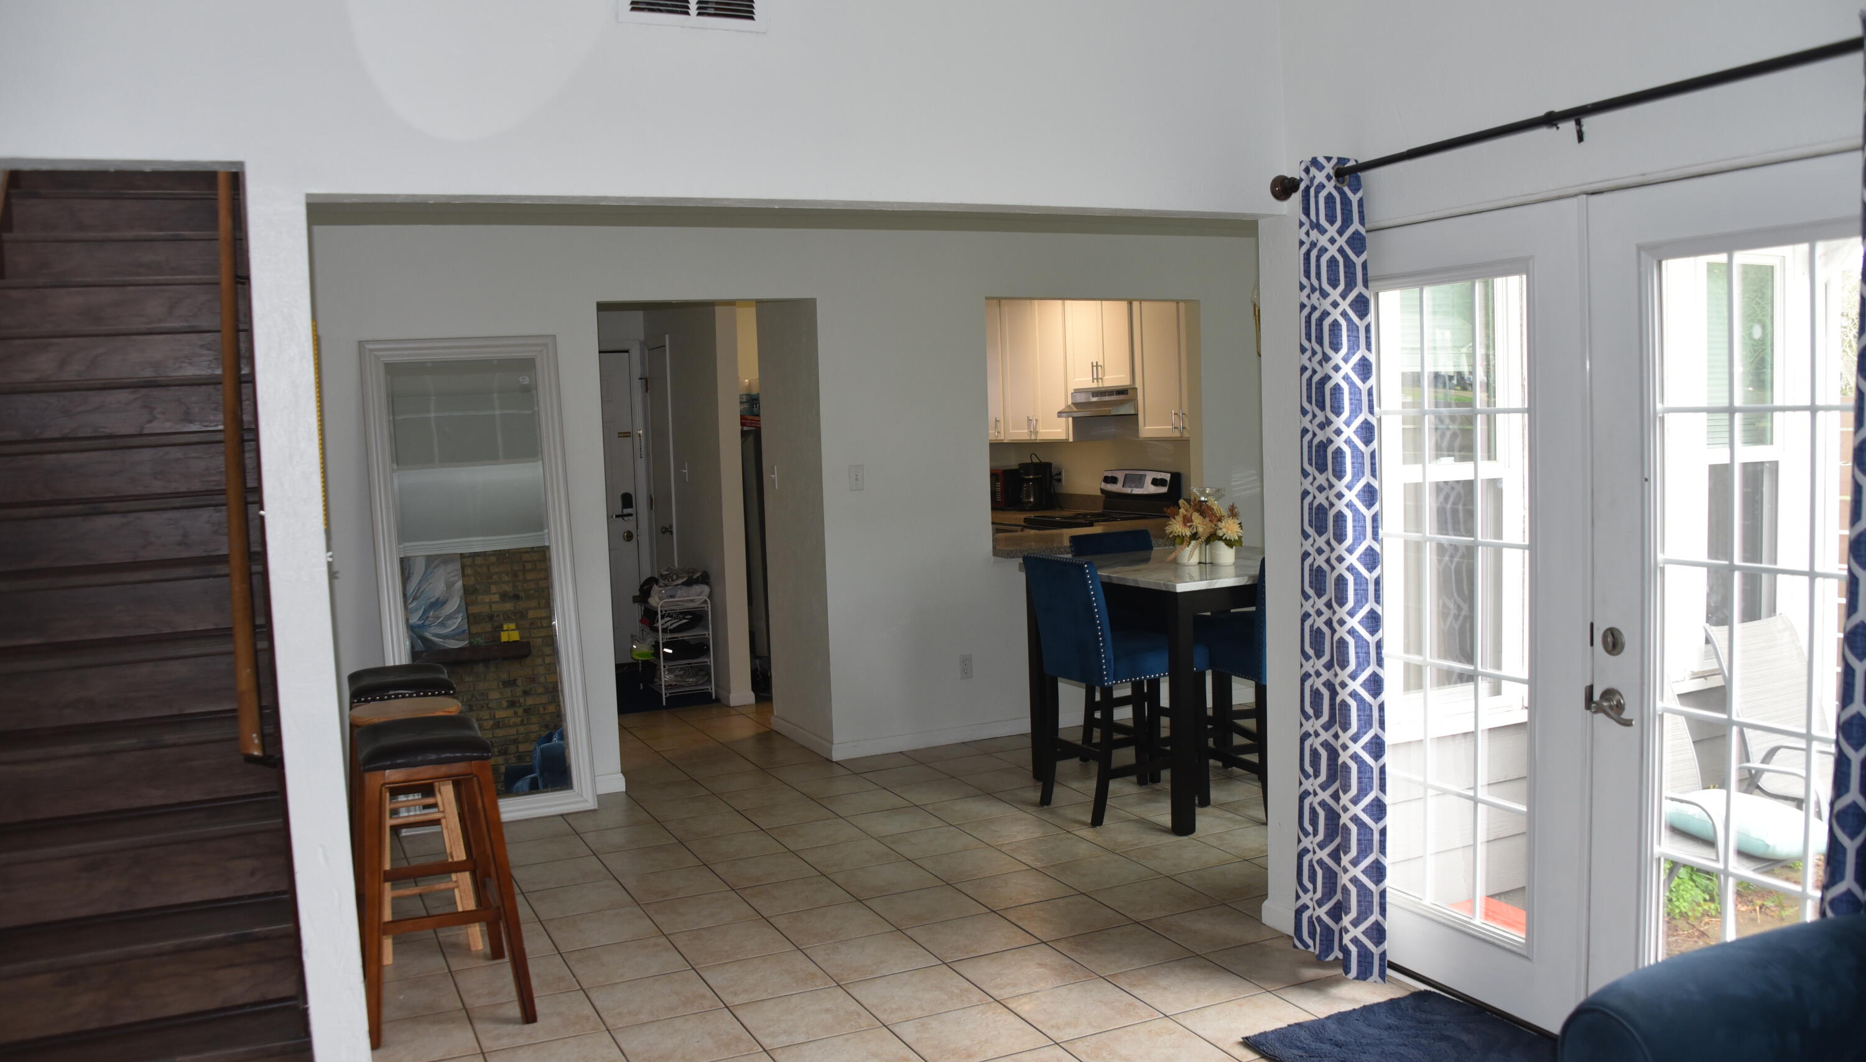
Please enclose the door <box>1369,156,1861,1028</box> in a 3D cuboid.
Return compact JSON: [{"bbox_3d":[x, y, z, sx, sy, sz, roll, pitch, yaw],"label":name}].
[{"bbox_3d":[1.491,0.222,3.313,0.060,1.970,1.530,-4,5,-30],"label":"door"}]

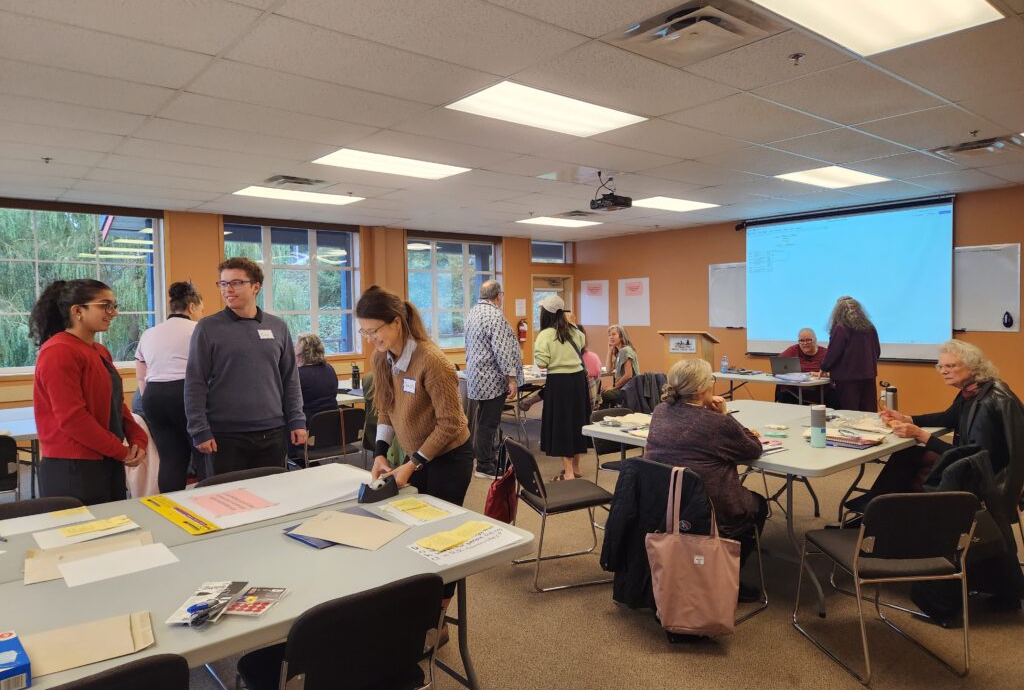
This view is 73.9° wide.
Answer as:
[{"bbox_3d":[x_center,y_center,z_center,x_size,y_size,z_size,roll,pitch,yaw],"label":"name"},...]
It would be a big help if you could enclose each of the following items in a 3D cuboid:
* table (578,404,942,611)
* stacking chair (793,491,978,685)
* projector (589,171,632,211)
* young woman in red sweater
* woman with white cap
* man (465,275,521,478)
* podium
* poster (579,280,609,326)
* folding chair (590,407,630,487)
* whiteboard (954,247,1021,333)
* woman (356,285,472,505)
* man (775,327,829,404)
[{"bbox_3d":[1.587,0.860,4.188,1.820,0.737,1.545,-4,4,-40],"label":"table"},{"bbox_3d":[1.569,0.931,2.913,0.480,0.775,0.560,-1,3,-7],"label":"stacking chair"},{"bbox_3d":[0.876,-1.358,6.050,0.270,0.300,0.310,-4,4,-40],"label":"projector"},{"bbox_3d":[-1.903,0.537,3.005,0.470,1.660,0.450,-1,3,-5],"label":"young woman in red sweater"},{"bbox_3d":[0.446,0.357,5.986,0.390,1.600,0.470,2,4,42],"label":"woman with white cap"},{"bbox_3d":[-0.201,0.287,6.146,0.400,1.760,0.520,-4,4,-40],"label":"man"},{"bbox_3d":[2.157,0.412,8.367,0.480,1.190,0.650,-4,4,-44],"label":"podium"},{"bbox_3d":[1.407,-0.708,11.551,0.010,0.762,0.635,-4,4,-40],"label":"poster"},{"bbox_3d":[0.897,0.840,4.602,0.480,0.760,0.560,-4,4,-40],"label":"folding chair"},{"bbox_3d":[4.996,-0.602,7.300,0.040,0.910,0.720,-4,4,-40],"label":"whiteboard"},{"bbox_3d":[-0.423,0.537,2.977,0.530,1.580,0.480,-3,4,-38],"label":"woman"},{"bbox_3d":[3.163,0.430,7.304,0.600,1.220,0.750,1,4,38],"label":"man"}]

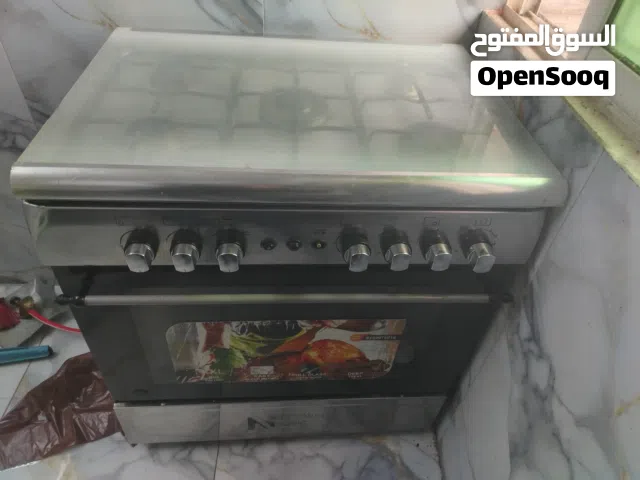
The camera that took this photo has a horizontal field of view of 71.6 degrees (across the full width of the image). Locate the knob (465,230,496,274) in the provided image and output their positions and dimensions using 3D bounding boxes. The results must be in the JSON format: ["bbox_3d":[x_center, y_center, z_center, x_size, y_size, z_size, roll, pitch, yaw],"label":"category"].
[{"bbox_3d":[0.279,0.029,0.774,0.045,0.044,0.046,1,33,-6],"label":"knob"}]

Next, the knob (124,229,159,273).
[{"bbox_3d":[-0.287,0.025,0.714,0.045,0.044,0.046,1,33,-6],"label":"knob"}]

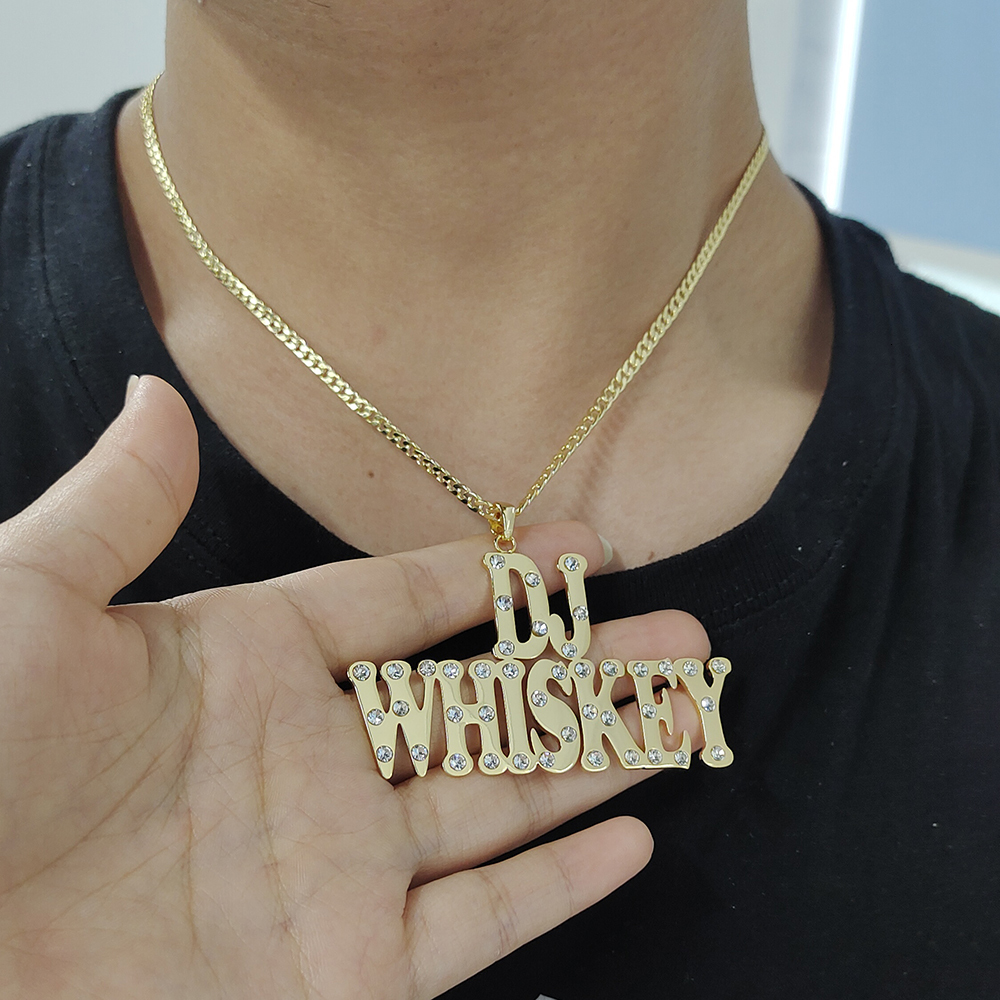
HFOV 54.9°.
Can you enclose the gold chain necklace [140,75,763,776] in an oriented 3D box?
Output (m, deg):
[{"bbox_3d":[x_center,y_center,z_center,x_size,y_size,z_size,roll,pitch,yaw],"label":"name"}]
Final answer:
[{"bbox_3d":[-0.015,-0.033,0.247,0.154,0.158,0.137,4,9,-7],"label":"gold chain necklace"}]

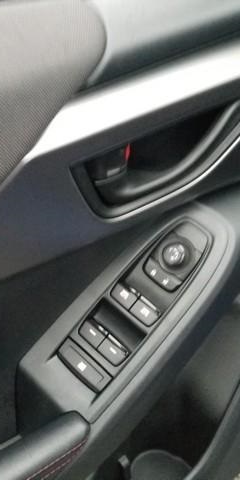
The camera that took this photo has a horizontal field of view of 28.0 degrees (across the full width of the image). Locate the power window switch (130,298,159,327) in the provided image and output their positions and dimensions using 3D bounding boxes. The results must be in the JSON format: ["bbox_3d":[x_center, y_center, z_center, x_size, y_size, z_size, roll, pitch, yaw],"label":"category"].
[{"bbox_3d":[0.022,0.065,0.429,0.025,0.010,0.016,37,76,28],"label":"power window switch"}]

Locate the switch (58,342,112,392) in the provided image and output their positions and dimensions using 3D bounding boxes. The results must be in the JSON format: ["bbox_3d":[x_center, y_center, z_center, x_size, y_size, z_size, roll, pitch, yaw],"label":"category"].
[{"bbox_3d":[-0.031,0.110,0.421,0.054,0.010,0.018,37,76,28],"label":"switch"}]

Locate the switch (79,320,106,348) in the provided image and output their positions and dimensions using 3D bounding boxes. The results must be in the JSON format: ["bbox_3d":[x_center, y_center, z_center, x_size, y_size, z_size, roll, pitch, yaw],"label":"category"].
[{"bbox_3d":[-0.024,0.084,0.431,0.025,0.010,0.016,37,76,28],"label":"switch"}]

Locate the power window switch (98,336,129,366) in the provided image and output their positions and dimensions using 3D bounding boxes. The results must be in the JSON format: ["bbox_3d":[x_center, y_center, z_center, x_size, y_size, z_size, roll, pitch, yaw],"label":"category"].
[{"bbox_3d":[-0.006,0.097,0.420,0.025,0.010,0.016,37,76,28],"label":"power window switch"}]

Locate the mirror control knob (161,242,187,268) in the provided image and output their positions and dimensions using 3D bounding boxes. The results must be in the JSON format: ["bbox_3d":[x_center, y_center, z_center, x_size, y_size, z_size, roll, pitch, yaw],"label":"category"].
[{"bbox_3d":[0.050,0.015,0.443,0.022,0.015,0.022,-6,61,11],"label":"mirror control knob"}]

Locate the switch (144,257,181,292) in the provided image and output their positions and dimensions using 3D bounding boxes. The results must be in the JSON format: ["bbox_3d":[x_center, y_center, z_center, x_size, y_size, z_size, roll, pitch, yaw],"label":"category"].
[{"bbox_3d":[0.040,0.033,0.442,0.037,0.010,0.014,37,76,28],"label":"switch"}]

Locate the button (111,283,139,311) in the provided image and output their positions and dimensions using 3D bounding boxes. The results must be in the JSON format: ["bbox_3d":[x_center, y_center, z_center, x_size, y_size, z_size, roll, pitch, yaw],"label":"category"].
[{"bbox_3d":[0.005,0.053,0.441,0.025,0.010,0.016,37,76,28],"label":"button"}]

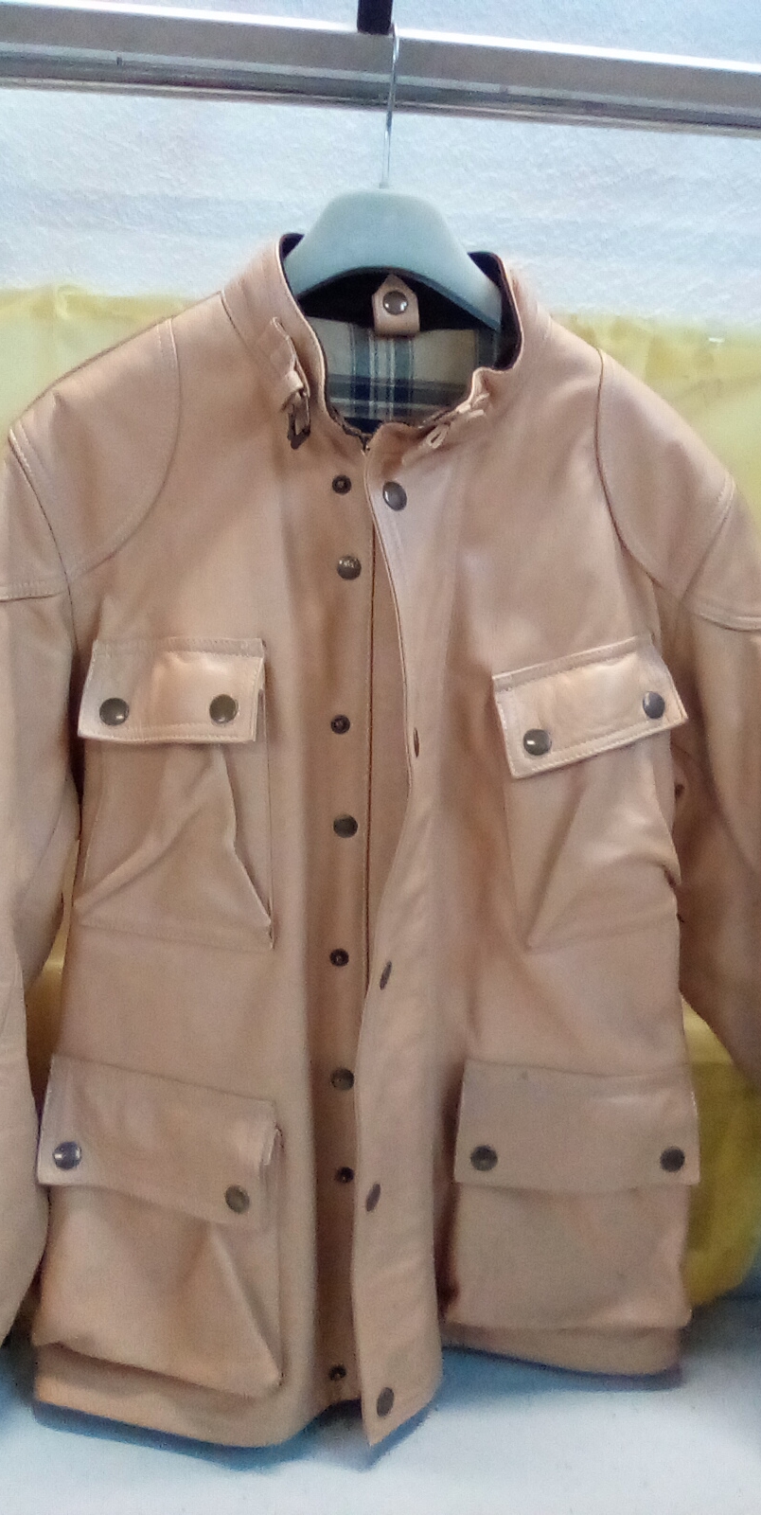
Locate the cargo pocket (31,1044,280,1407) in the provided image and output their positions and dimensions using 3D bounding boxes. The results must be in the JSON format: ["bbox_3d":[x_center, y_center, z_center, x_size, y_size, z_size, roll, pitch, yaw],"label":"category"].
[{"bbox_3d":[-0.155,0.324,0.850,0.178,0.215,0.045,5,11,15],"label":"cargo pocket"}]

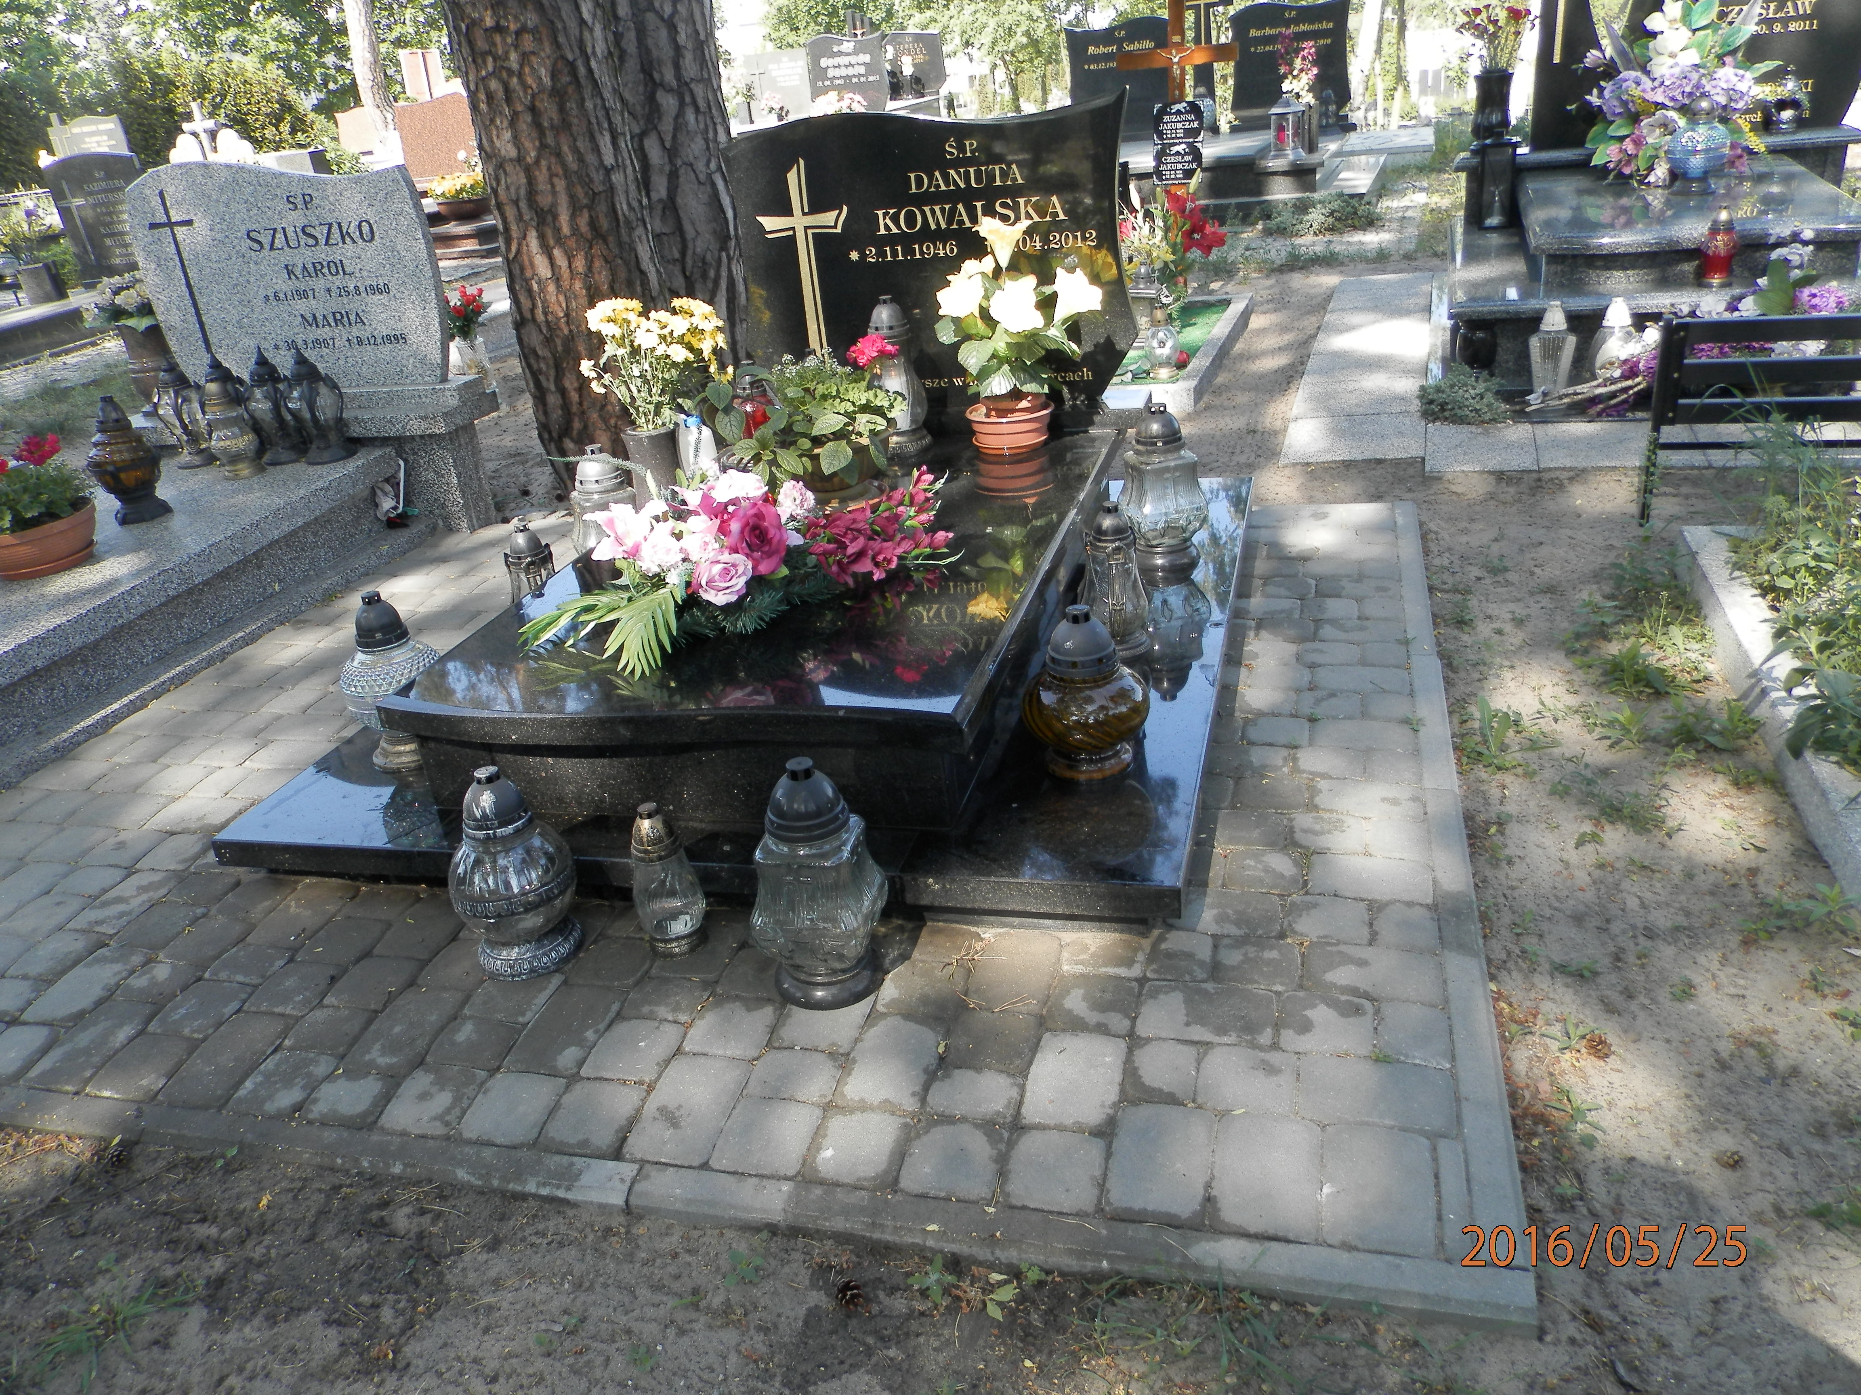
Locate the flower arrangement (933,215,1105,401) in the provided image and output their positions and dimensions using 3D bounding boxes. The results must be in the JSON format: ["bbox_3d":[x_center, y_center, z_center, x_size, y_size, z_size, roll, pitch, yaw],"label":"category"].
[{"bbox_3d":[0.207,-0.908,3.159,0.420,0.430,0.360,1,26,17],"label":"flower arrangement"}]

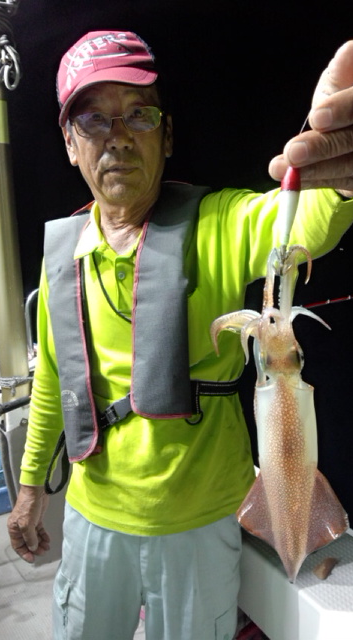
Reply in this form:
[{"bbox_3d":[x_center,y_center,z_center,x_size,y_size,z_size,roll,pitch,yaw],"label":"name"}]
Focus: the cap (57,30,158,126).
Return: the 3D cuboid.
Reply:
[{"bbox_3d":[-0.111,-0.406,0.795,0.170,0.138,0.250,-9,10,3],"label":"cap"}]

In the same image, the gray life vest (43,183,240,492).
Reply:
[{"bbox_3d":[-0.065,0.025,0.930,0.350,0.530,0.265,-4,2,13],"label":"gray life vest"}]

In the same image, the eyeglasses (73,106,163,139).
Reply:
[{"bbox_3d":[-0.098,-0.323,0.800,0.141,0.045,0.140,-7,10,-6],"label":"eyeglasses"}]

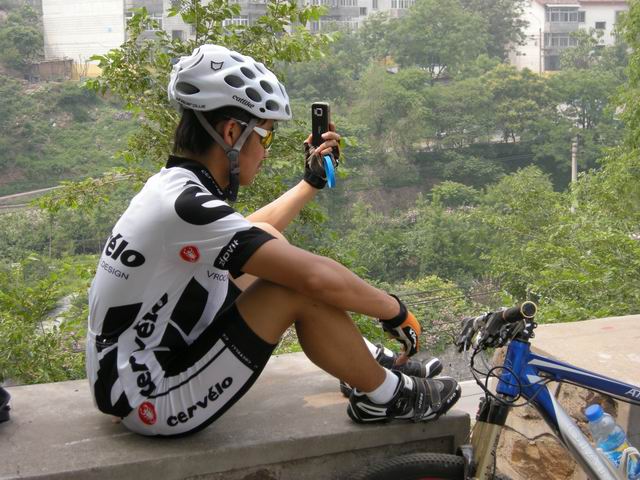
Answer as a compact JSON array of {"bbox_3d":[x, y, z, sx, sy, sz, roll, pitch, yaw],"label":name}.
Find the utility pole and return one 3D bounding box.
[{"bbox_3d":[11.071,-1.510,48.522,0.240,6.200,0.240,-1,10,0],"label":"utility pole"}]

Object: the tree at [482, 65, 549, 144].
[{"bbox_3d":[18.505,-12.920,105.000,6.800,7.300,6.400,-1,10,0],"label":"tree"}]

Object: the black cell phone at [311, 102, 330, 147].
[{"bbox_3d":[0.001,-0.280,2.710,0.046,0.112,0.018,3,10,22],"label":"black cell phone"}]

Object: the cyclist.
[{"bbox_3d":[-0.110,-0.032,2.713,0.910,0.880,0.540,-5,11,-23],"label":"cyclist"}]

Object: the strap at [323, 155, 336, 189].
[{"bbox_3d":[0.023,-0.167,2.700,0.030,0.082,0.020,-1,10,0],"label":"strap"}]

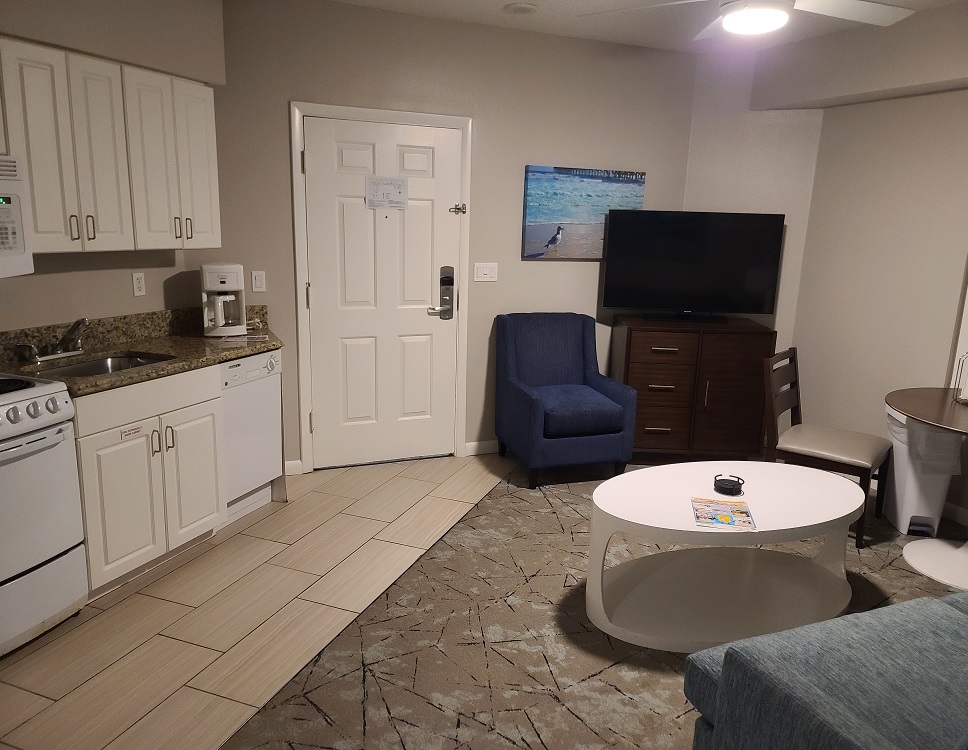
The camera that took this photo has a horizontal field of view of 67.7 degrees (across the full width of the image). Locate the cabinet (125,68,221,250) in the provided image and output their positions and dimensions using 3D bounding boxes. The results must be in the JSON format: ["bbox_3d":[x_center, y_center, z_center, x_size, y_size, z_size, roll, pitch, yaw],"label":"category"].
[{"bbox_3d":[-1.583,-0.996,3.439,0.325,0.766,0.534,7,13,21],"label":"cabinet"}]

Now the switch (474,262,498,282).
[{"bbox_3d":[0.016,-0.641,4.540,0.160,0.114,0.012,-4,13,-23],"label":"switch"}]

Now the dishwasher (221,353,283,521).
[{"bbox_3d":[-1.416,0.286,3.706,0.600,0.832,0.434,7,13,21],"label":"dishwasher"}]

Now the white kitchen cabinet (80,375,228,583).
[{"bbox_3d":[-1.645,0.375,3.169,0.610,0.797,0.746,7,13,21],"label":"white kitchen cabinet"}]

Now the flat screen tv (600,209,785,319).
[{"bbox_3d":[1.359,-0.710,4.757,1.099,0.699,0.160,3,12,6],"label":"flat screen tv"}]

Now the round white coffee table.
[{"bbox_3d":[1.005,0.701,3.004,1.190,0.476,0.745,-3,13,-19],"label":"round white coffee table"}]

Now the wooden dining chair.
[{"bbox_3d":[1.798,0.349,3.793,0.550,0.867,0.495,11,16,37],"label":"wooden dining chair"}]

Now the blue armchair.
[{"bbox_3d":[0.489,0.122,4.482,0.675,0.945,0.700,-2,13,-16],"label":"blue armchair"}]

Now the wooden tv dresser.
[{"bbox_3d":[1.331,0.103,4.783,0.902,0.899,0.560,2,12,1],"label":"wooden tv dresser"}]

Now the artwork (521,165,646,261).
[{"bbox_3d":[0.656,-1.036,4.708,0.886,0.587,0.037,-4,13,-23],"label":"artwork"}]

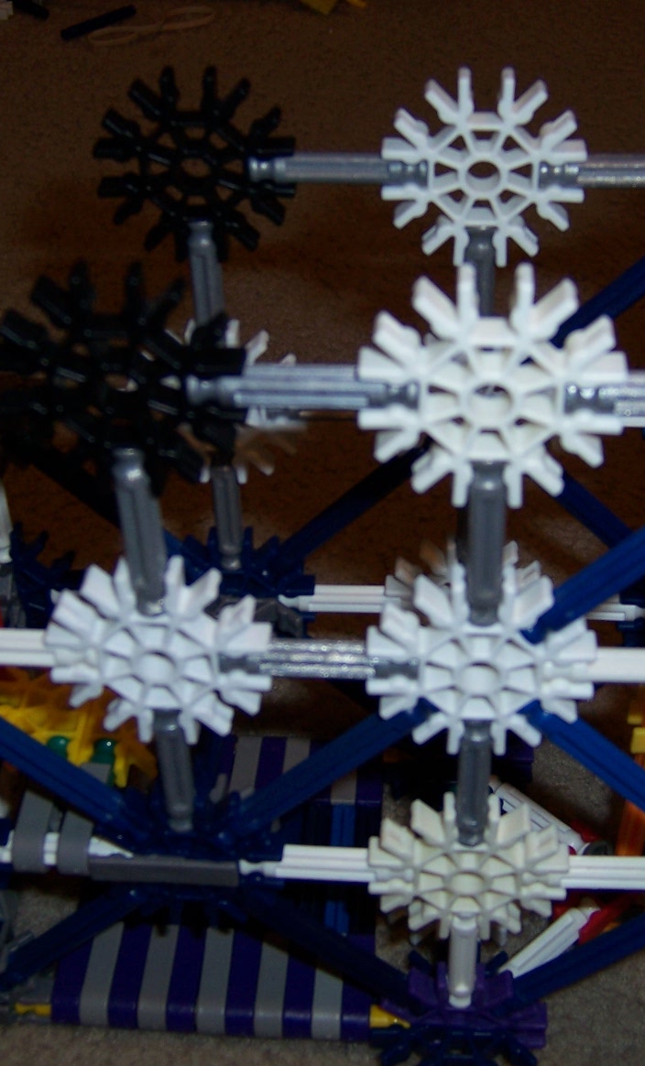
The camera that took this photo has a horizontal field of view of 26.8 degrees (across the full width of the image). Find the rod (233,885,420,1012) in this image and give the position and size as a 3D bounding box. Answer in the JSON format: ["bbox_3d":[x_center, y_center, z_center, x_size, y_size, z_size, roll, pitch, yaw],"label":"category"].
[{"bbox_3d":[0.002,0.085,0.273,0.055,0.006,0.006,38,32,-22],"label":"rod"}]

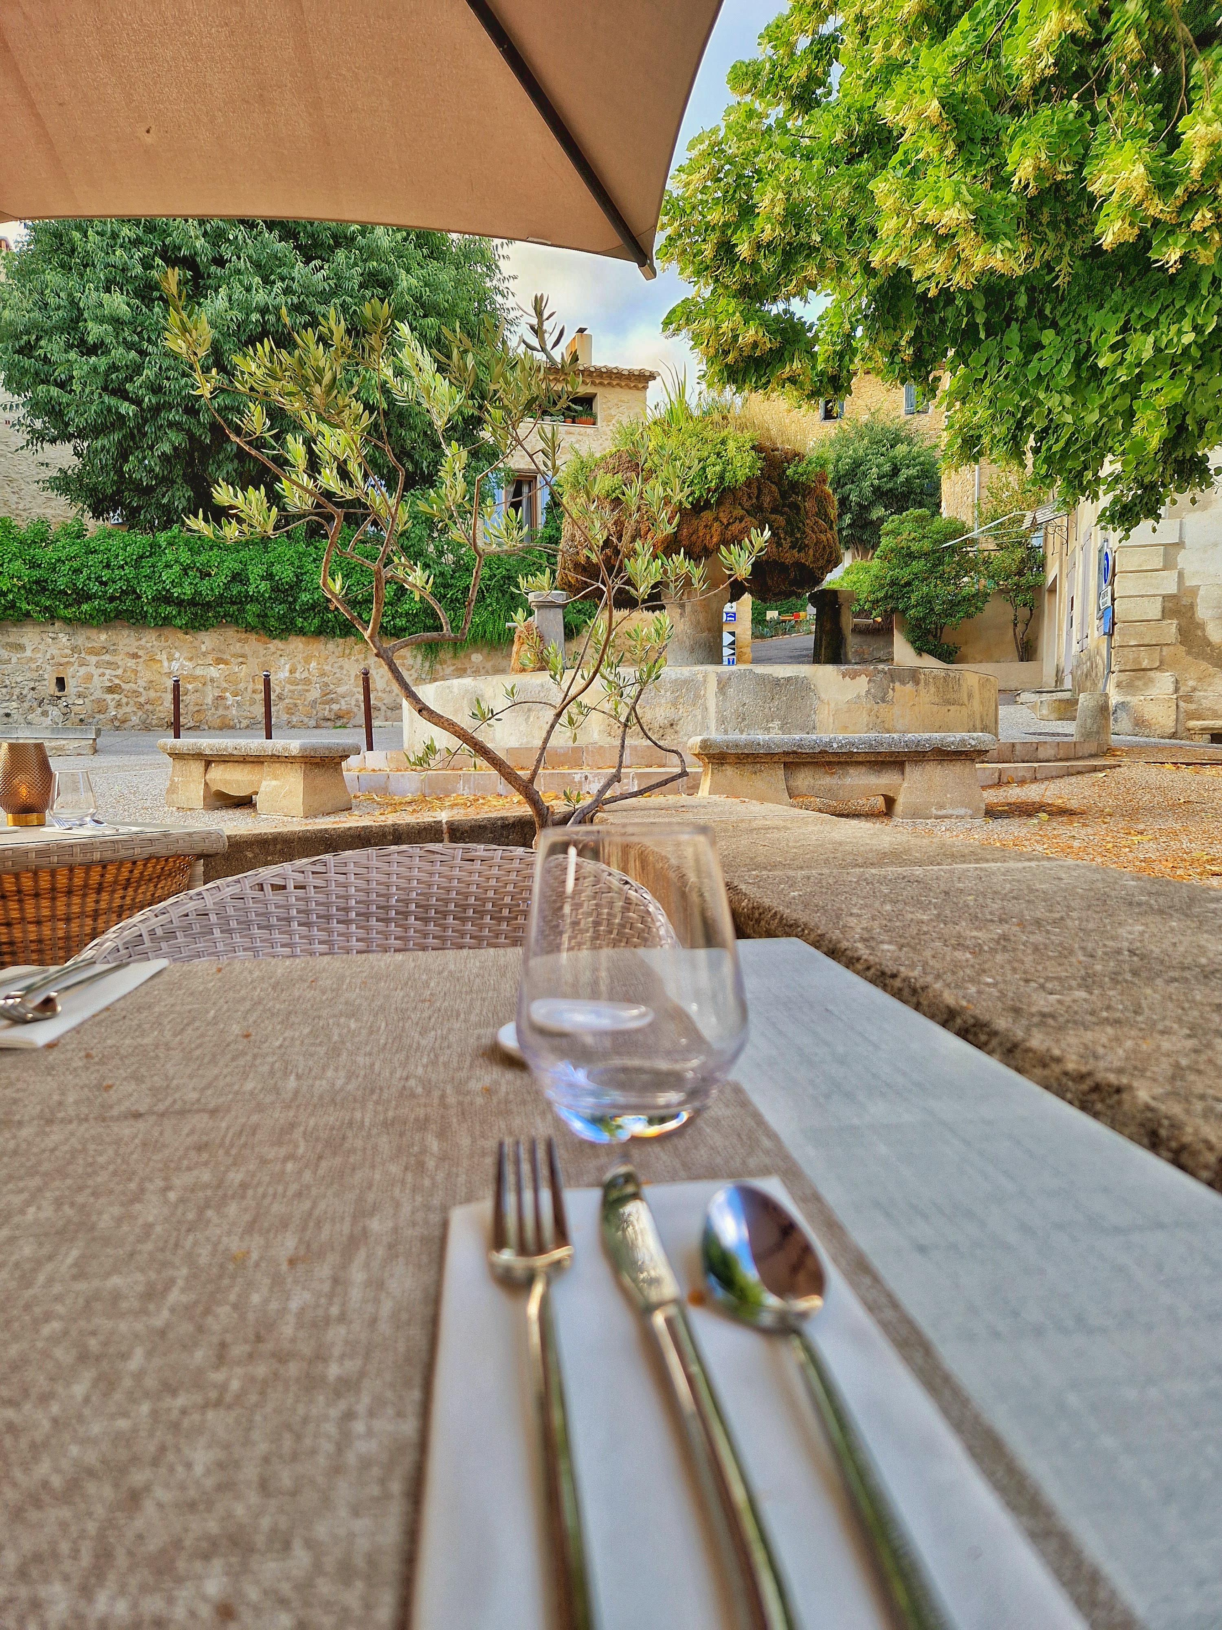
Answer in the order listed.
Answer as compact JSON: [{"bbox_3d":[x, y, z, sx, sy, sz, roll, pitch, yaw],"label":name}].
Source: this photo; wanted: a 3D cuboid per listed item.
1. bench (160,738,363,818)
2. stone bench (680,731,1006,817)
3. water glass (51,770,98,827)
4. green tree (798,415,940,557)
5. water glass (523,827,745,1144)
[{"bbox_3d":[-2.338,-0.265,7.123,1.584,0.450,0.453,3,5,38],"label":"bench"},{"bbox_3d":[1.234,-0.209,5.918,1.584,0.450,0.453,0,4,-3],"label":"stone bench"},{"bbox_3d":[-1.125,-0.033,2.270,0.090,0.113,0.090,0,4,0],"label":"water glass"},{"bbox_3d":[7.857,-9.448,33.000,4.400,5.600,4.400,0,4,0],"label":"green tree"},{"bbox_3d":[0.008,0.063,0.430,0.090,0.113,0.090,0,4,0],"label":"water glass"}]

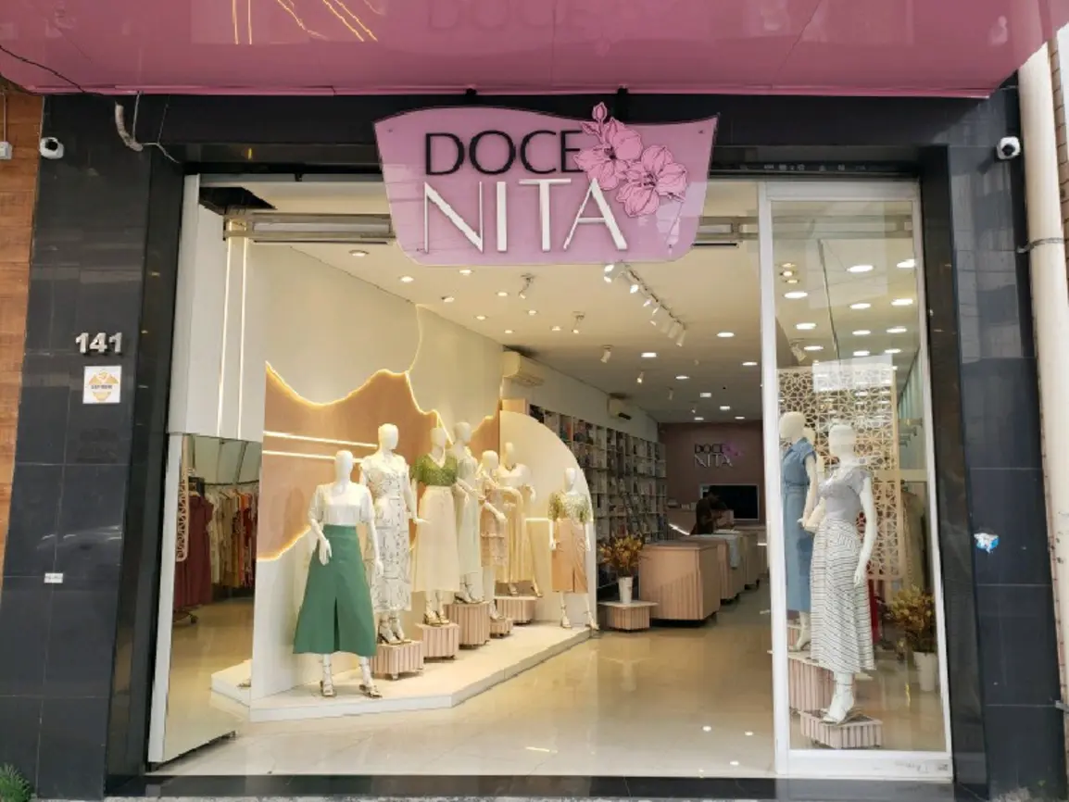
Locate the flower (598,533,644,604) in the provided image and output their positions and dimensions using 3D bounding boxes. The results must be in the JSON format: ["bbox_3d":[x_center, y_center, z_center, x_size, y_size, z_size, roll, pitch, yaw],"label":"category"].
[{"bbox_3d":[1.046,1.985,9.600,0.520,0.840,0.500,0,-7,0],"label":"flower"}]

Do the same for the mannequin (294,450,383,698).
[{"bbox_3d":[-1.474,1.255,5.985,0.600,1.770,0.420,3,-7,-20],"label":"mannequin"}]

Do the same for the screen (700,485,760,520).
[{"bbox_3d":[4.735,2.463,19.500,1.380,0.840,0.070,-2,-7,21],"label":"screen"}]

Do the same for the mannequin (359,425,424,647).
[{"bbox_3d":[-1.191,1.069,6.638,0.400,1.770,0.470,-7,-10,45],"label":"mannequin"}]

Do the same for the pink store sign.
[{"bbox_3d":[0.068,-1.174,4.340,1.850,0.900,0.070,0,-7,0],"label":"pink store sign"}]

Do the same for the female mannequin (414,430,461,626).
[{"bbox_3d":[-0.912,1.118,7.422,0.460,1.770,0.390,5,-8,-36],"label":"female mannequin"}]

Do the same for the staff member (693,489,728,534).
[{"bbox_3d":[3.227,2.522,15.004,0.550,1.650,0.500,-2,-7,15],"label":"staff member"}]

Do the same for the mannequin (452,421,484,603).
[{"bbox_3d":[-0.679,1.084,8.003,0.400,1.770,0.430,-4,-8,32],"label":"mannequin"}]

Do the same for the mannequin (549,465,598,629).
[{"bbox_3d":[0.425,1.638,9.103,0.530,1.770,0.360,2,-7,-18],"label":"mannequin"}]

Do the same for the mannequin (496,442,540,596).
[{"bbox_3d":[-0.202,1.365,9.480,0.520,1.770,0.380,3,-7,-20],"label":"mannequin"}]

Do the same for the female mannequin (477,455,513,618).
[{"bbox_3d":[-0.458,1.424,8.727,0.390,1.770,0.430,-6,-9,42],"label":"female mannequin"}]

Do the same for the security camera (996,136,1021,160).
[{"bbox_3d":[2.631,-1.407,4.458,0.115,0.110,0.130,-3,5,22],"label":"security camera"}]

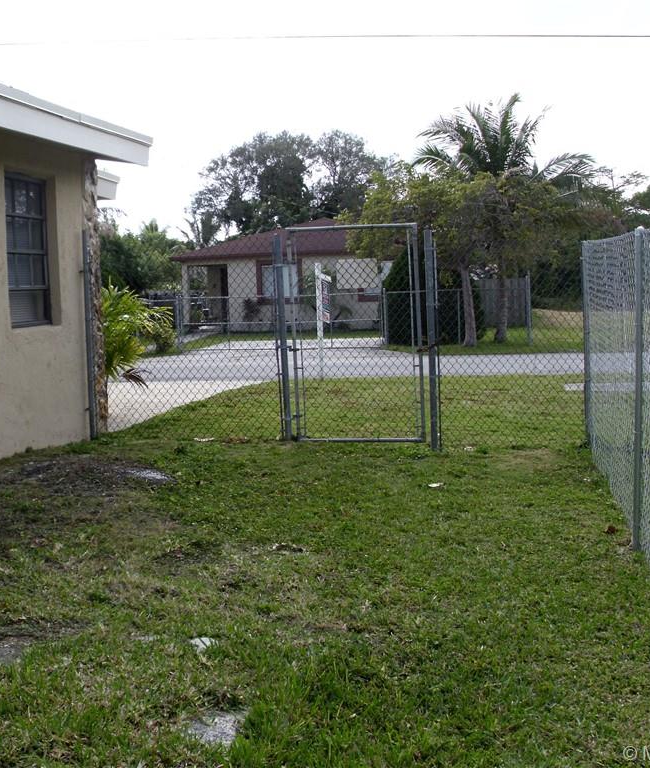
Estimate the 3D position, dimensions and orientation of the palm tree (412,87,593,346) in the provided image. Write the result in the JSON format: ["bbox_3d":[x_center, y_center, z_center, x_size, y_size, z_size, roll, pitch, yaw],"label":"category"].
[{"bbox_3d":[4.170,-3.795,26.073,4.242,5.641,4.242,-1,5,0],"label":"palm tree"}]

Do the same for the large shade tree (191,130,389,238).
[{"bbox_3d":[-1.728,-7.936,55.504,9.864,8.825,8.878,-1,5,0],"label":"large shade tree"}]

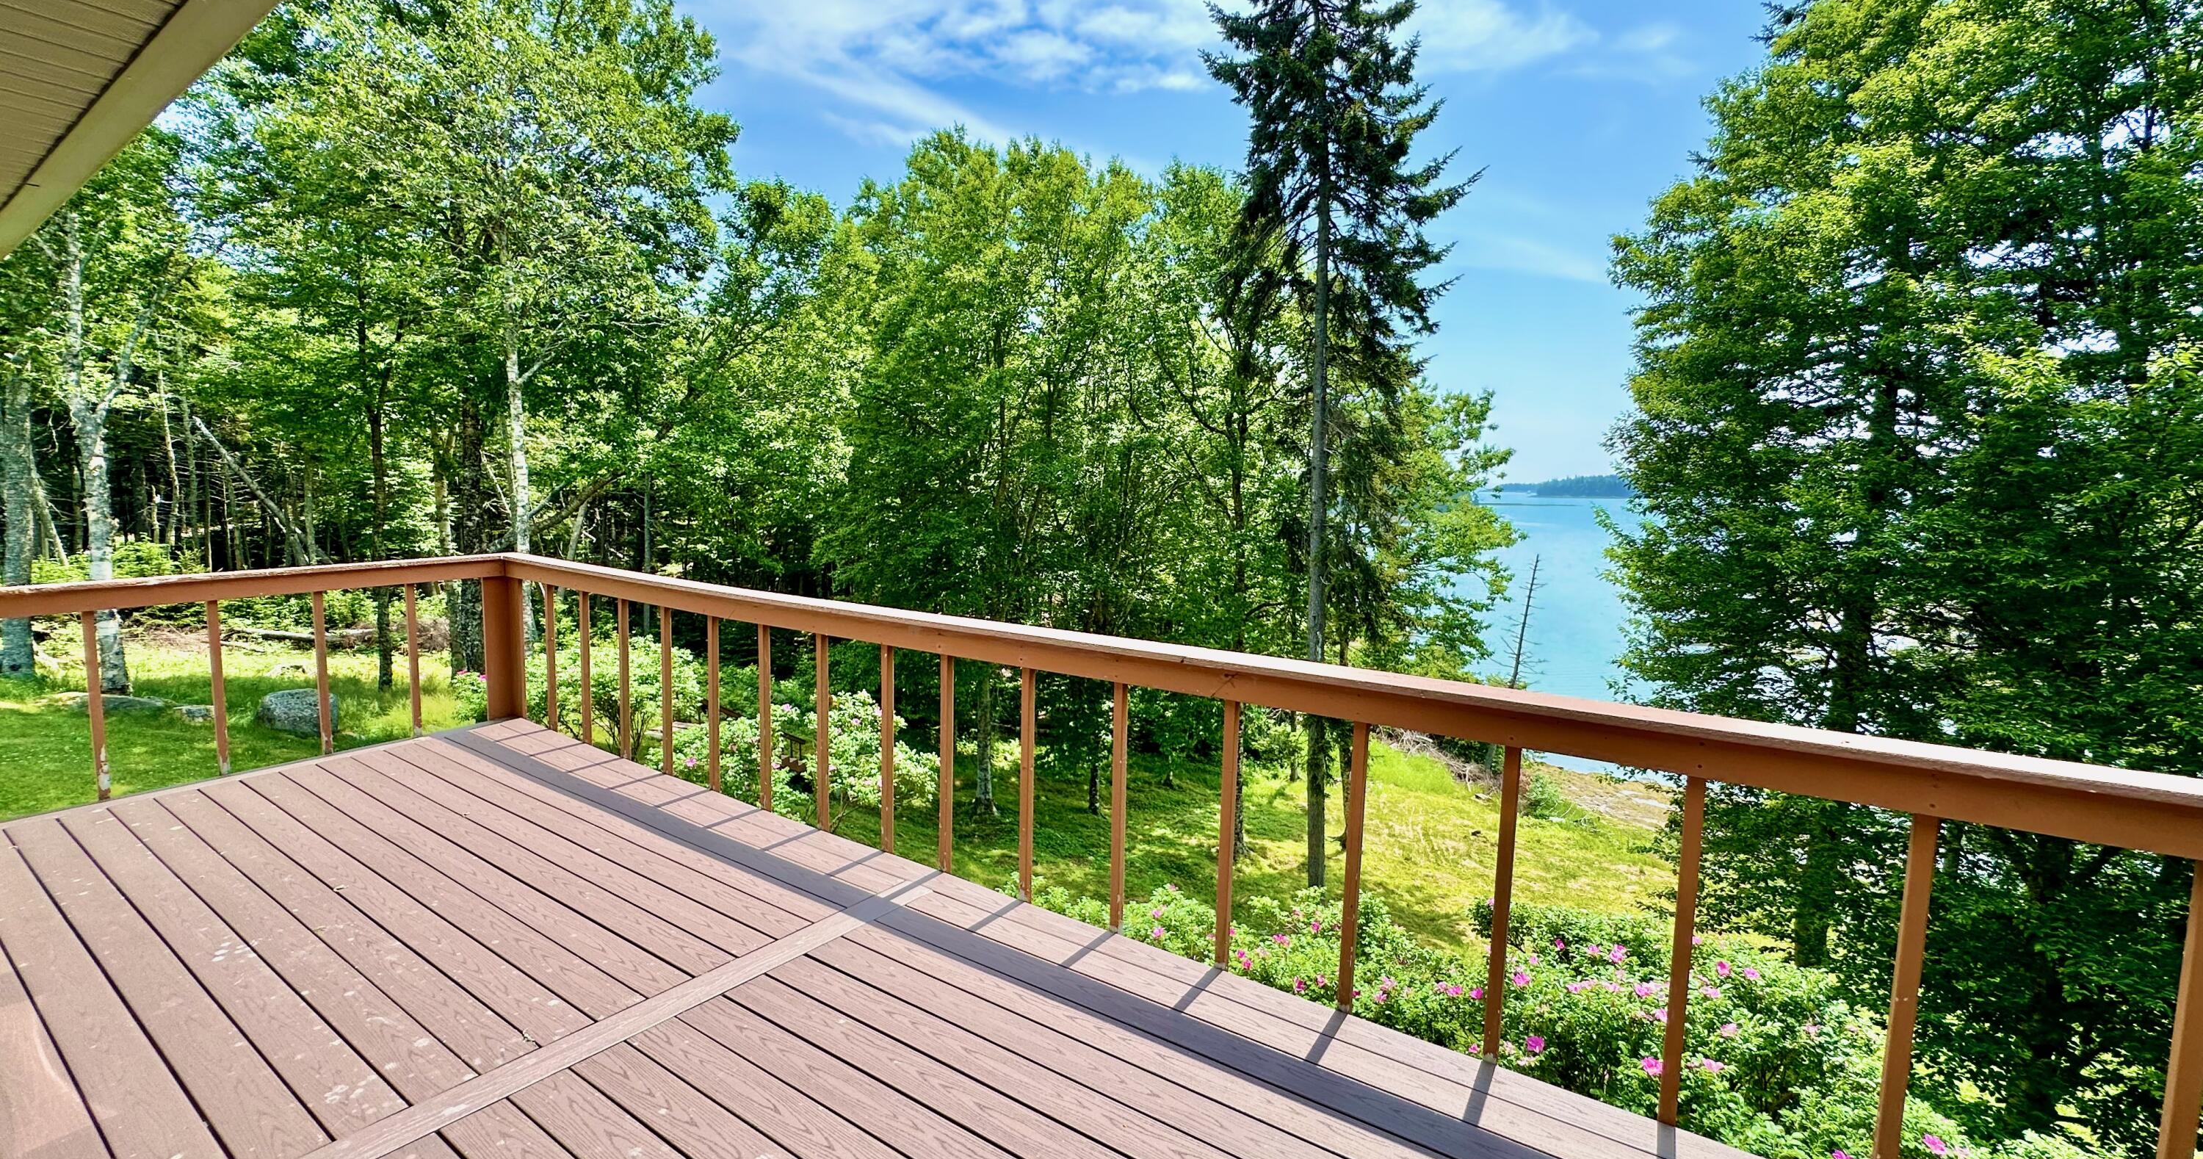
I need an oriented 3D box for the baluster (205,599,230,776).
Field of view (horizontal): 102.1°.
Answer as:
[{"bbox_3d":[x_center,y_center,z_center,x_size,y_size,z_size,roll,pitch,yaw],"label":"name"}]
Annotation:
[{"bbox_3d":[-4.355,0.525,4.398,0.041,0.910,0.041,5,7,33],"label":"baluster"}]

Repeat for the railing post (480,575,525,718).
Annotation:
[{"bbox_3d":[-3.650,0.408,5.468,0.155,0.930,0.155,5,7,33],"label":"railing post"}]

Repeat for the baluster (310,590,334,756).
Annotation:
[{"bbox_3d":[-4.140,0.488,4.746,0.041,0.910,0.041,5,7,33],"label":"baluster"}]

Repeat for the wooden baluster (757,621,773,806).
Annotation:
[{"bbox_3d":[-1.561,0.633,4.144,0.041,0.910,0.041,5,7,33],"label":"wooden baluster"}]

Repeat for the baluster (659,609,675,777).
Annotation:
[{"bbox_3d":[-2.234,0.566,4.592,0.041,0.910,0.041,5,7,33],"label":"baluster"}]

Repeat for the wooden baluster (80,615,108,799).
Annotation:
[{"bbox_3d":[-4.567,0.562,4.051,0.041,0.910,0.041,5,7,33],"label":"wooden baluster"}]

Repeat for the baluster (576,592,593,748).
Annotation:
[{"bbox_3d":[-2.912,0.488,5.040,0.041,0.910,0.041,5,7,33],"label":"baluster"}]

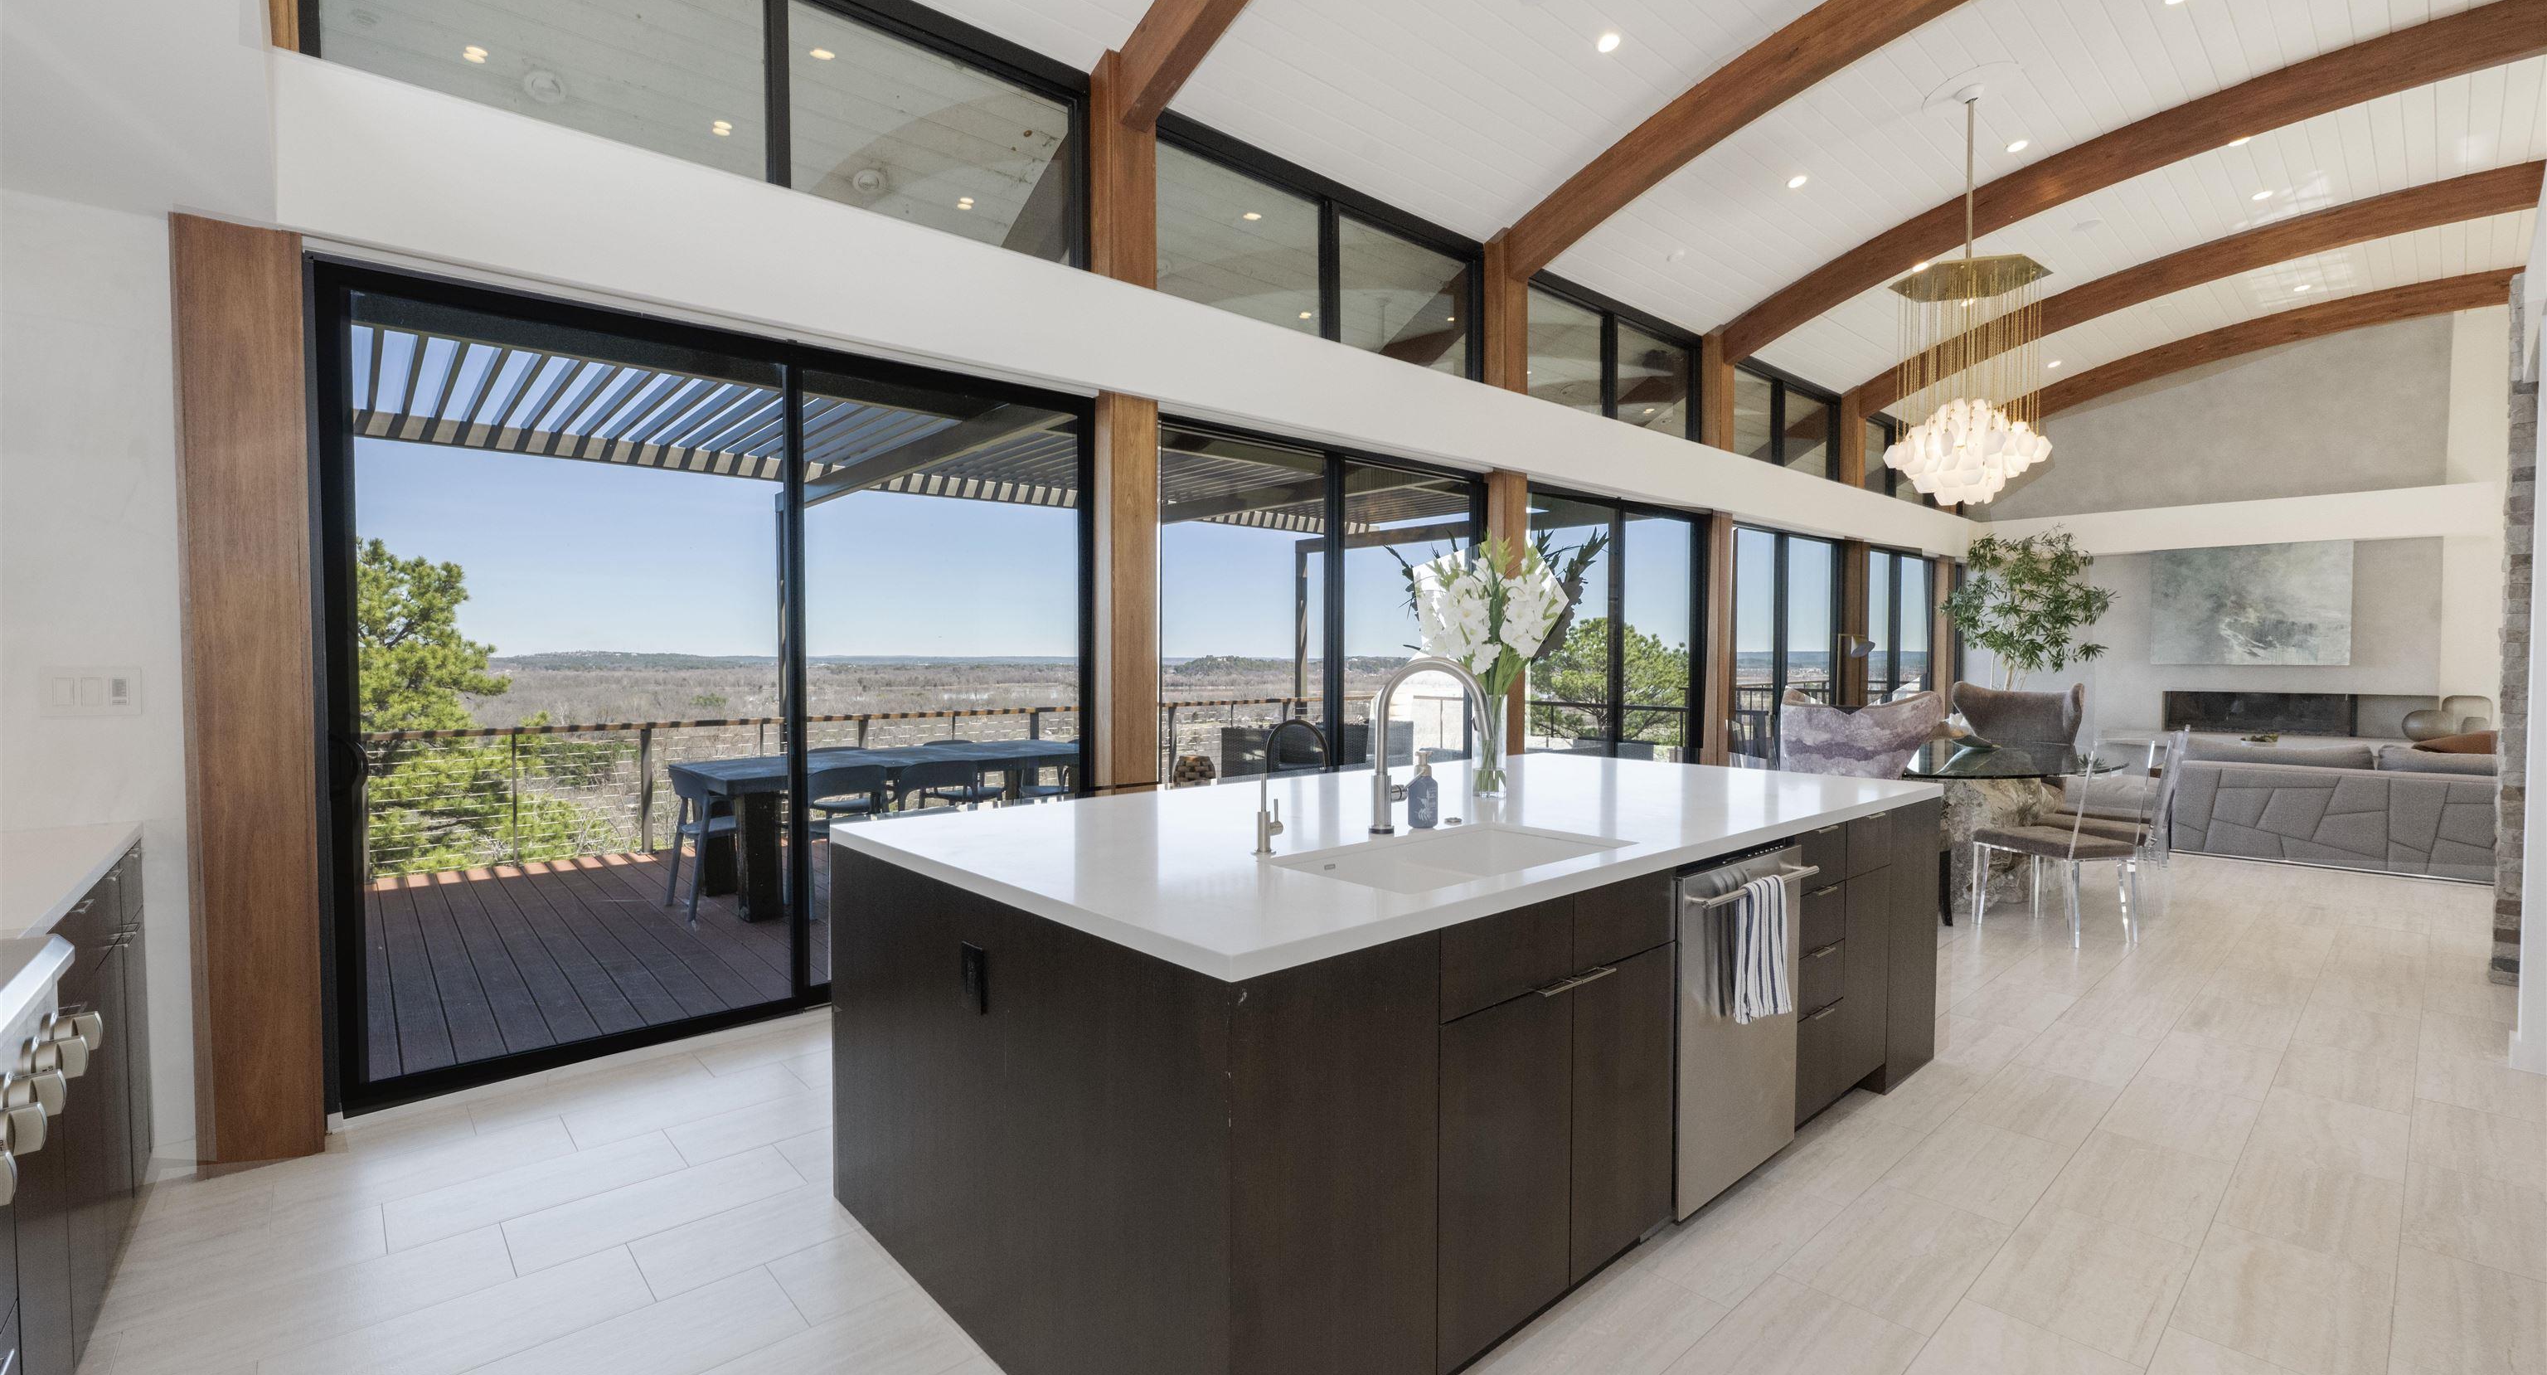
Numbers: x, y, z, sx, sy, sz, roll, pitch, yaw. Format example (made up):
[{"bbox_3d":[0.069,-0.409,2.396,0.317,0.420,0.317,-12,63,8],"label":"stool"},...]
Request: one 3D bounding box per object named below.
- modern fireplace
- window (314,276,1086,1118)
[{"bbox_3d":[10.488,0.281,10.535,1.440,0.460,0.280,2,2,45],"label":"modern fireplace"},{"bbox_3d":[-1.801,-0.015,3.679,2.490,2.445,0.140,-1,2,-40],"label":"window"}]

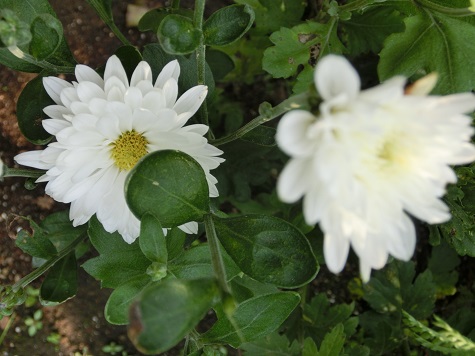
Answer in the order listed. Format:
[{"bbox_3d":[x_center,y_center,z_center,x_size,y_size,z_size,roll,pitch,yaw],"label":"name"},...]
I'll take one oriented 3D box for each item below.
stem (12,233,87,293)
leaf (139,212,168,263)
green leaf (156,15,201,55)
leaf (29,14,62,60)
[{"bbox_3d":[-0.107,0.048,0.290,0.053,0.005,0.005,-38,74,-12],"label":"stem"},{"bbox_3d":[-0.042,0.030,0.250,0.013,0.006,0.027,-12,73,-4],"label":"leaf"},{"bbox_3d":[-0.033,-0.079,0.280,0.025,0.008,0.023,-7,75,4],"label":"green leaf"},{"bbox_3d":[-0.068,-0.050,0.180,0.012,0.007,0.016,11,95,-7],"label":"leaf"}]

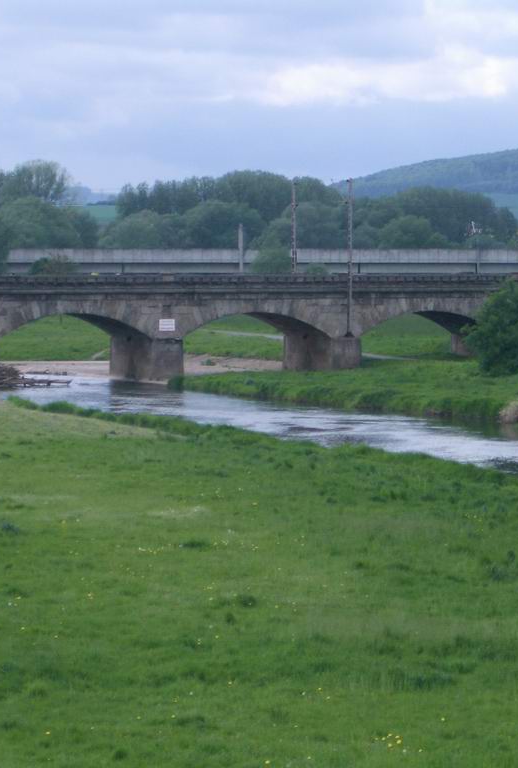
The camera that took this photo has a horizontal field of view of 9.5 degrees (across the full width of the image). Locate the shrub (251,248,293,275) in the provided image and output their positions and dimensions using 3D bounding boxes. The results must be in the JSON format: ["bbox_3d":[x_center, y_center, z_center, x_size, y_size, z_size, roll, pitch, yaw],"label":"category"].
[{"bbox_3d":[1.871,-17.141,465.000,6.000,7.200,5.800,0,2,0],"label":"shrub"}]

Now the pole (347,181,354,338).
[{"bbox_3d":[7.031,-9.913,240.000,0.420,12.150,0.420,-1,3,-20],"label":"pole"}]

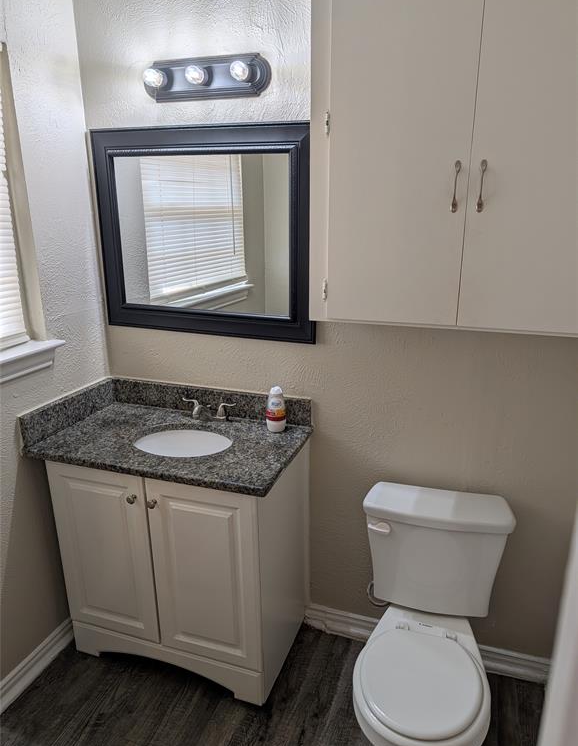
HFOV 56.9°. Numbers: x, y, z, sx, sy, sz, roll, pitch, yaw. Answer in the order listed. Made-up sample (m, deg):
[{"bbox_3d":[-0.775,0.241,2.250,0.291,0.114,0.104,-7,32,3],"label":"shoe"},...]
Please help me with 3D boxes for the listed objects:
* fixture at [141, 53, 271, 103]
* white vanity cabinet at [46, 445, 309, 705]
[{"bbox_3d":[-0.283,-0.946,1.699,0.456,0.117,0.126,5,17,18],"label":"fixture"},{"bbox_3d":[-0.394,0.652,2.027,0.780,0.839,0.443,5,17,18],"label":"white vanity cabinet"}]

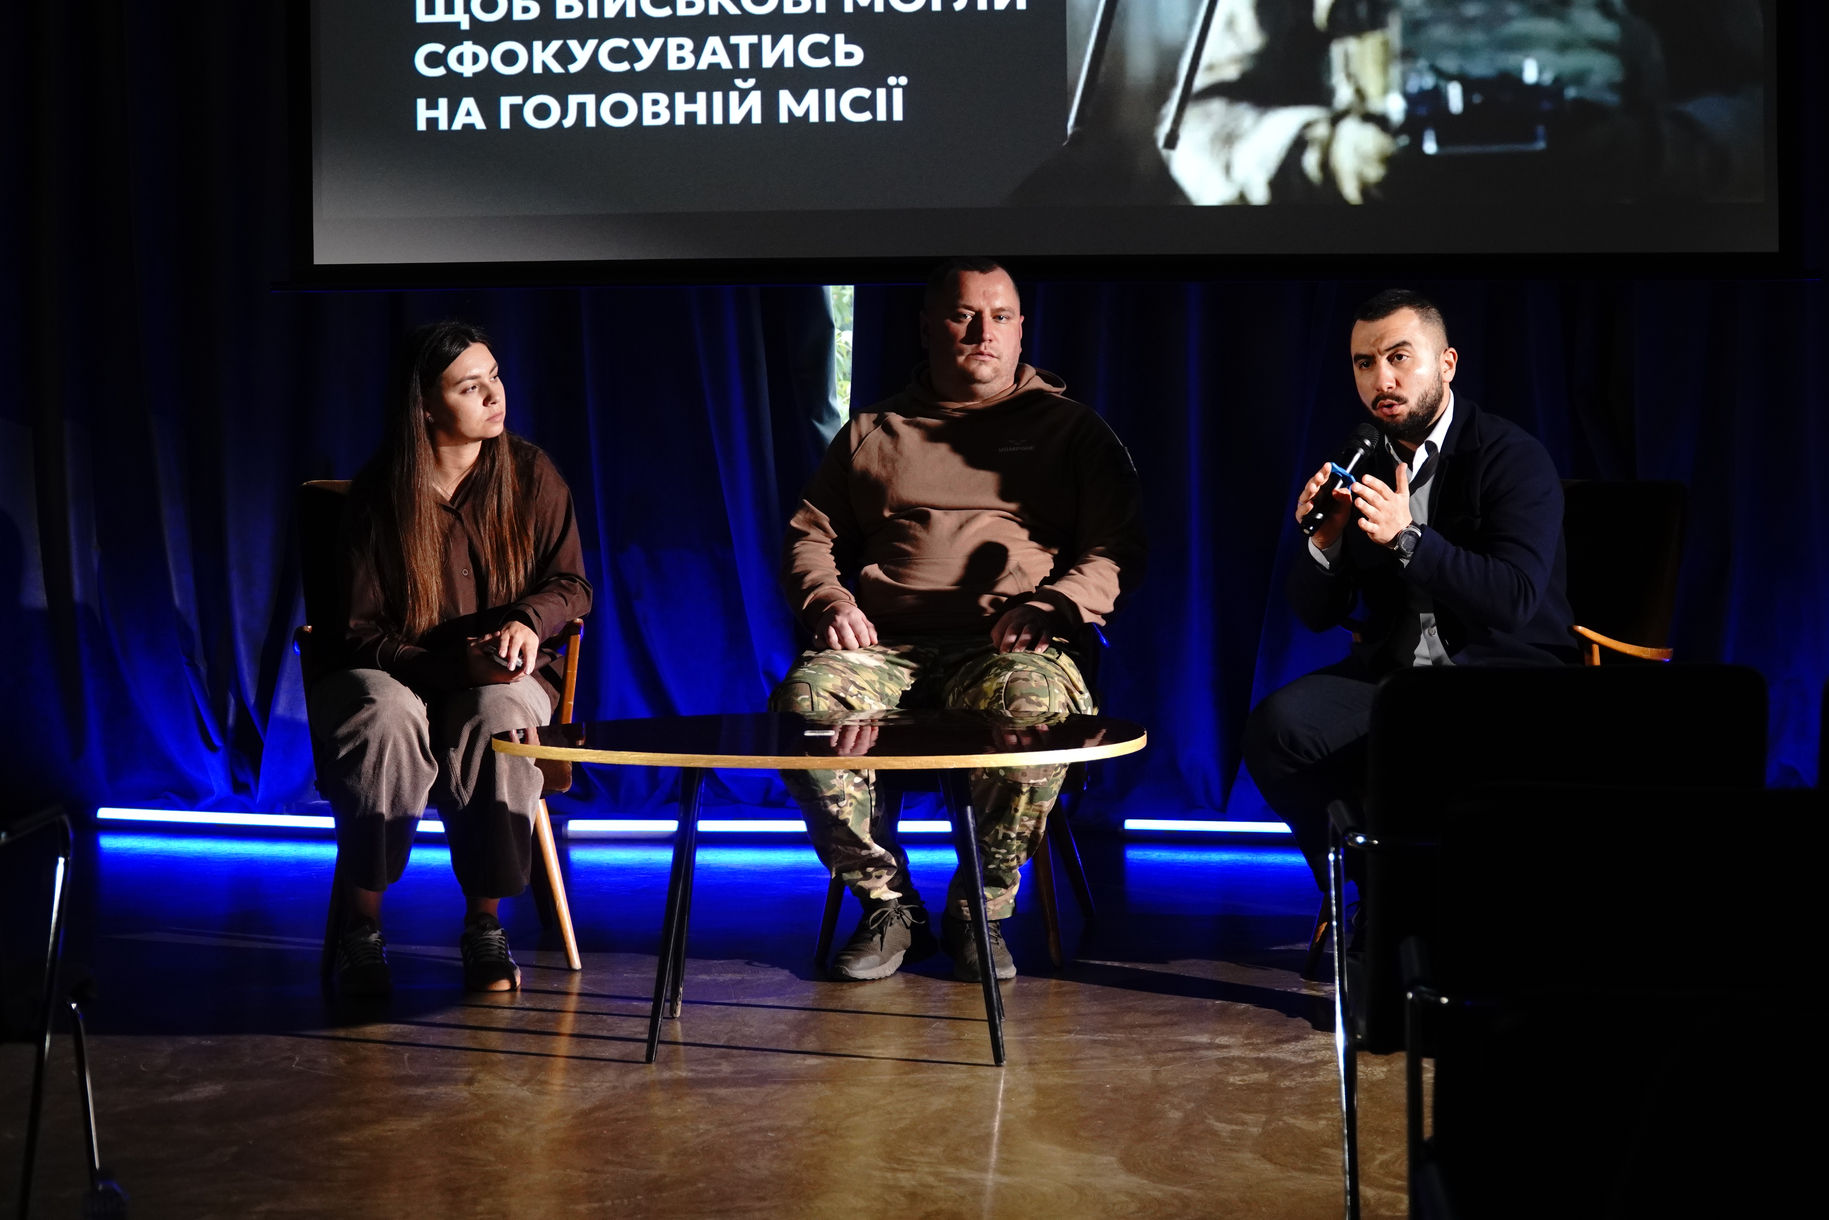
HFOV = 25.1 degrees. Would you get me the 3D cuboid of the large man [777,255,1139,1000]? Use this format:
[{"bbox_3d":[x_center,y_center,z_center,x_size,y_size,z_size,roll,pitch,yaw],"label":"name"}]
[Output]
[{"bbox_3d":[0.100,-0.008,7.841,0.700,1.325,0.760,0,3,5],"label":"large man"}]

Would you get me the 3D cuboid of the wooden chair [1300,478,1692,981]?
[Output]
[{"bbox_3d":[1.082,0.205,7.643,0.540,0.900,0.680,1,4,32],"label":"wooden chair"}]

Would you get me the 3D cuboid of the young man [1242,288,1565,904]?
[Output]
[{"bbox_3d":[0.951,0.040,7.534,0.600,1.245,0.780,2,4,35],"label":"young man"}]

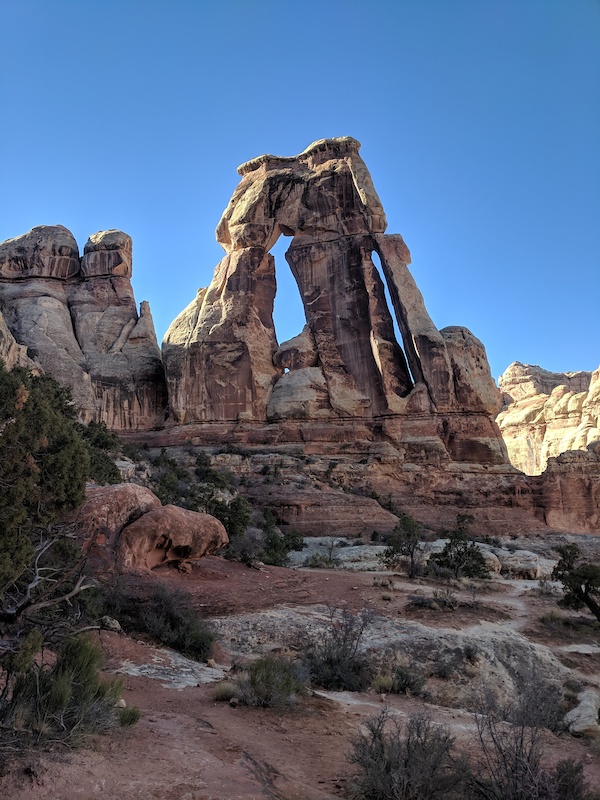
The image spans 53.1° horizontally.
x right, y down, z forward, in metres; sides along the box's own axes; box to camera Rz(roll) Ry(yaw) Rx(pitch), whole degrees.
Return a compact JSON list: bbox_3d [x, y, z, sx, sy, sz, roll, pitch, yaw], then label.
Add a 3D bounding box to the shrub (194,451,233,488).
[{"bbox_3d":[-6.334,5.089,44.000,2.750,2.600,2.500,0,-9,0],"label":"shrub"}]

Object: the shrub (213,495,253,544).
[{"bbox_3d":[-3.258,5.815,29.000,1.950,2.400,1.900,0,-9,0],"label":"shrub"}]

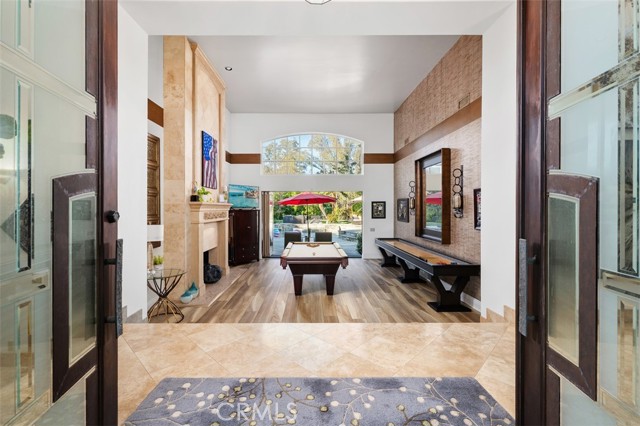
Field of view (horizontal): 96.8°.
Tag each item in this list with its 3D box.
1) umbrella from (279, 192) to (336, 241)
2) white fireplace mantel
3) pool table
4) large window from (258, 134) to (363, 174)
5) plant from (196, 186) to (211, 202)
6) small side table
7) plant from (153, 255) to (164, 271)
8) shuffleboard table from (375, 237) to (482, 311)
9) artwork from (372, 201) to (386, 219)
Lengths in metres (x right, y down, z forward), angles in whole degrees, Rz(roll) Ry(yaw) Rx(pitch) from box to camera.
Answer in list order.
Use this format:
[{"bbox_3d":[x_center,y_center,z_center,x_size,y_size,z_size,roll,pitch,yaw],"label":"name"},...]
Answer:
[{"bbox_3d":[-0.519,0.354,11.995,2.470,2.480,2.470,0,1,-2],"label":"umbrella"},{"bbox_3d":[-2.447,0.725,6.560,0.290,1.840,2.150,0,1,-2],"label":"white fireplace mantel"},{"bbox_3d":[-0.138,1.259,6.636,1.290,0.810,2.350,0,1,-2],"label":"pool table"},{"bbox_3d":[-0.250,-2.037,9.851,3.570,1.480,0.130,0,1,-2],"label":"large window"},{"bbox_3d":[-2.425,-0.374,5.876,0.260,0.310,0.280,0,1,-2],"label":"plant"},{"bbox_3d":[-2.437,1.328,4.387,0.700,0.730,0.700,0,1,-2],"label":"small side table"},{"bbox_3d":[-2.667,0.836,4.654,0.175,0.240,0.170,0,1,-2],"label":"plant"},{"bbox_3d":[2.195,1.260,6.926,0.770,0.800,4.250,0,1,-2],"label":"shuffleboard table"},{"bbox_3d":[2.054,-0.094,9.895,0.490,0.600,0.040,0,1,-2],"label":"artwork"}]

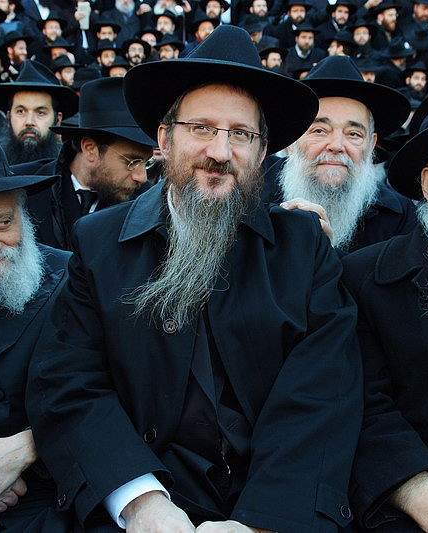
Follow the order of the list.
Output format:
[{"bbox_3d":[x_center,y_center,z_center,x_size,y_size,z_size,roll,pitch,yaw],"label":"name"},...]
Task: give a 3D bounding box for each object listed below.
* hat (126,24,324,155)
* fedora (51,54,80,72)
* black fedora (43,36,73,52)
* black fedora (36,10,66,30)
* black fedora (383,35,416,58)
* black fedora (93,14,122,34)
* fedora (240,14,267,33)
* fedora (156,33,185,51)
[{"bbox_3d":[0.015,-0.318,1.352,0.335,0.150,0.365,8,-17,-5],"label":"hat"},{"bbox_3d":[-1.547,-2.120,8.100,0.350,0.140,0.320,3,6,37],"label":"fedora"},{"bbox_3d":[-1.640,-2.341,8.200,0.325,0.140,0.350,-1,14,-3],"label":"black fedora"},{"bbox_3d":[-1.711,-2.596,8.200,0.300,0.140,0.330,2,0,-6],"label":"black fedora"},{"bbox_3d":[1.850,-2.206,7.800,0.330,0.140,0.300,1,3,24],"label":"black fedora"},{"bbox_3d":[-1.123,-2.557,8.200,0.315,0.140,0.345,-1,7,-6],"label":"black fedora"},{"bbox_3d":[0.436,-2.750,8.800,0.345,0.140,0.315,-15,11,-36],"label":"fedora"},{"bbox_3d":[-0.470,-2.431,8.400,0.320,0.140,0.350,8,12,31],"label":"fedora"}]

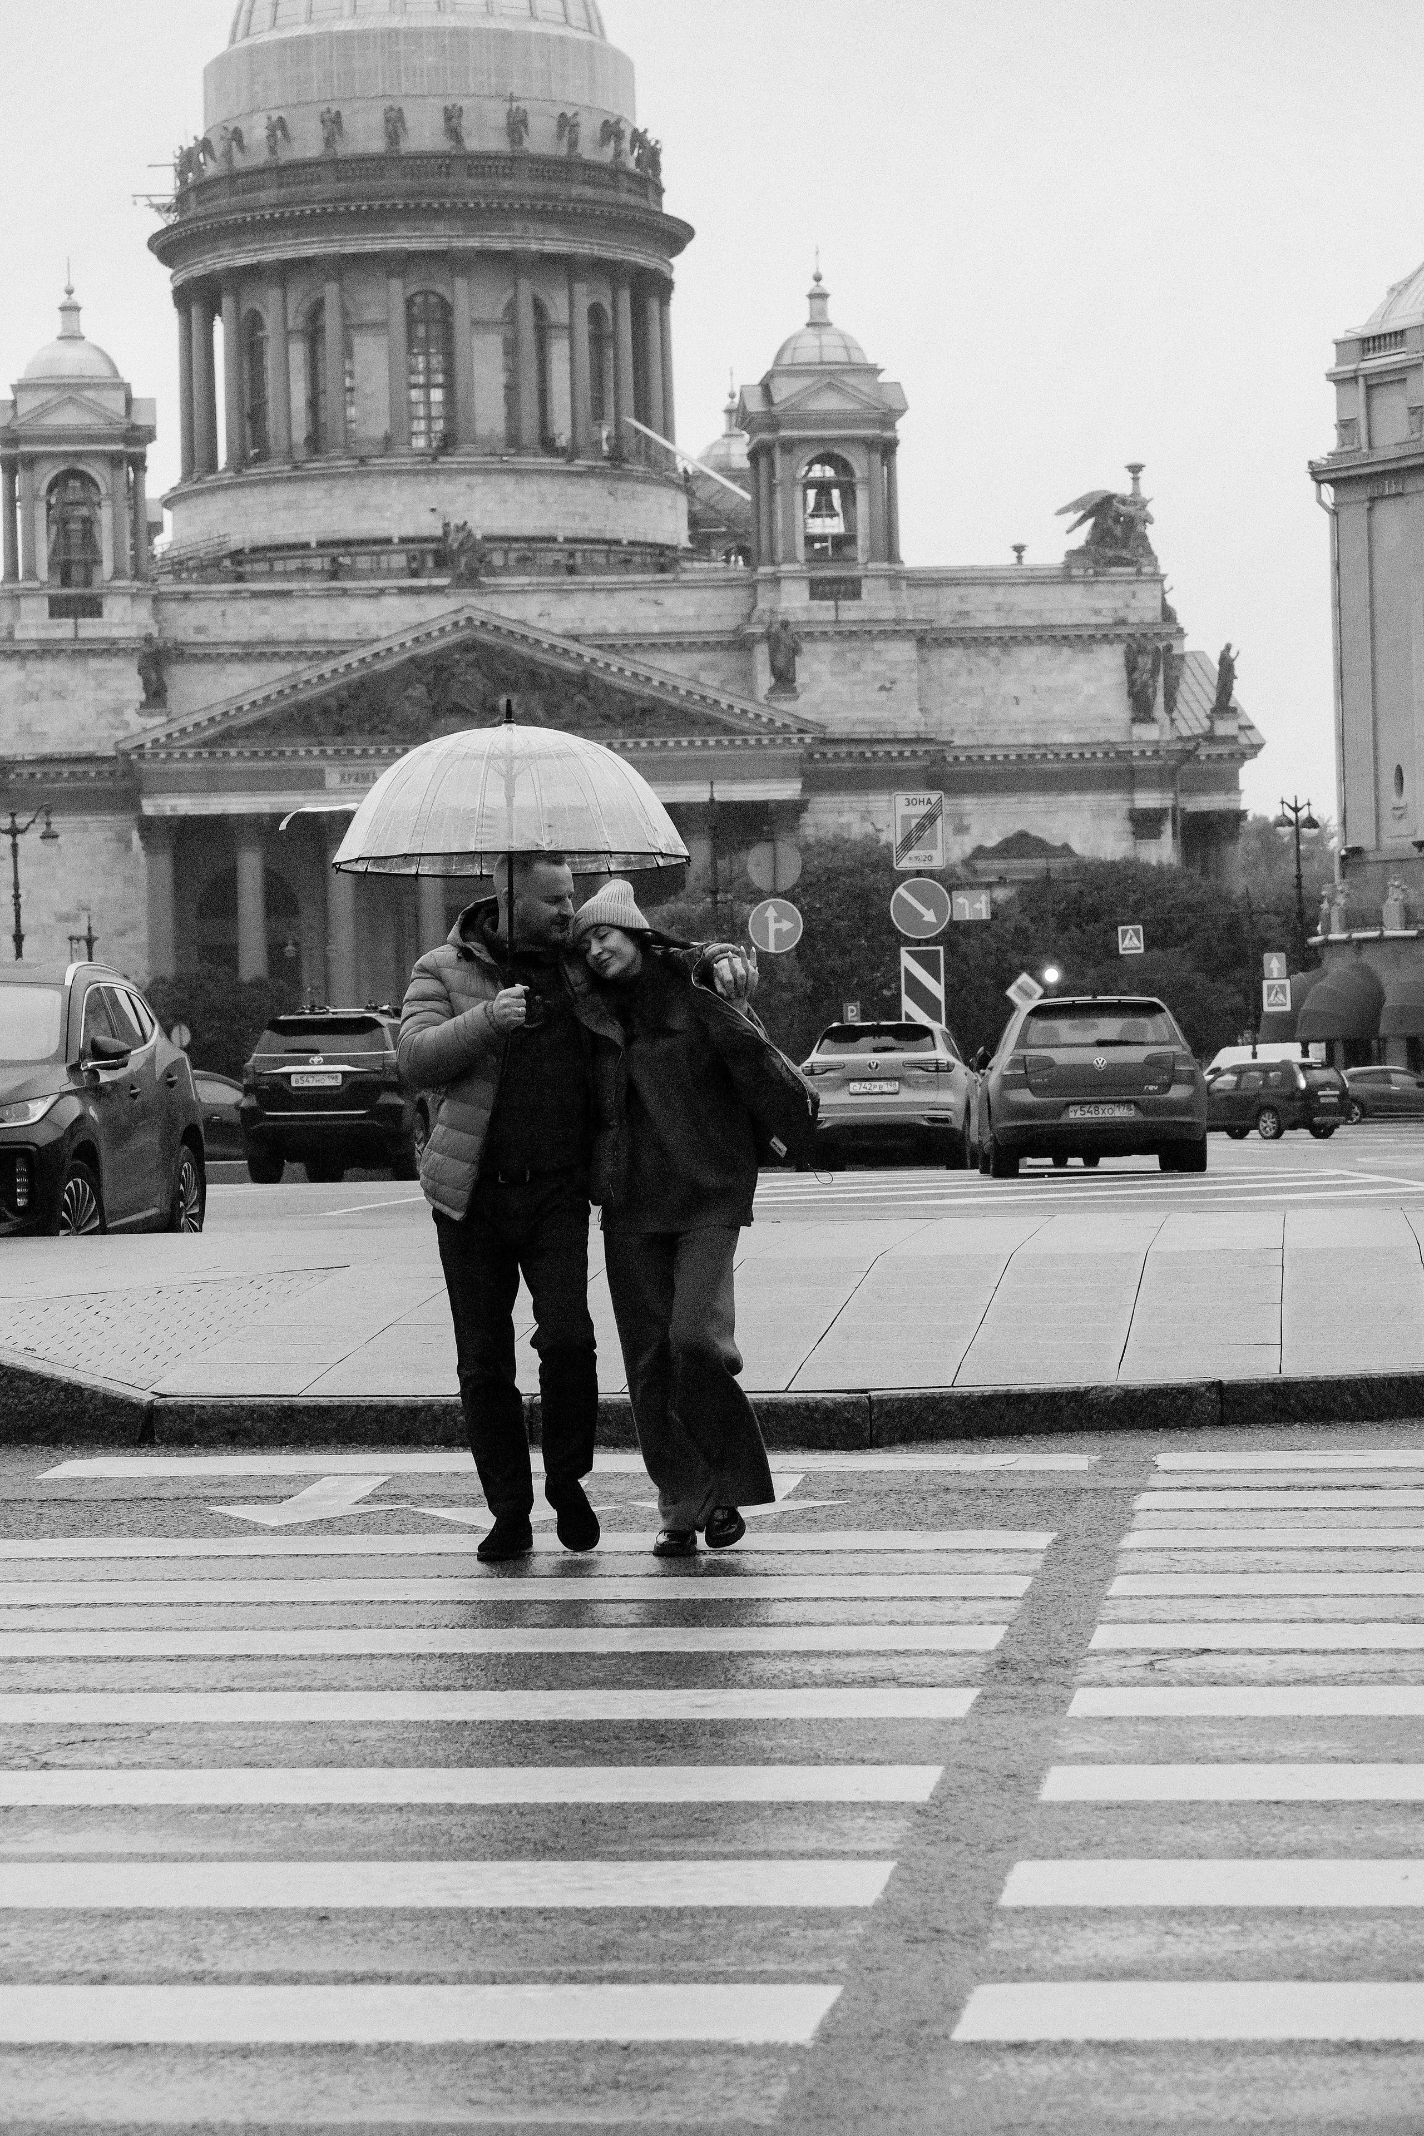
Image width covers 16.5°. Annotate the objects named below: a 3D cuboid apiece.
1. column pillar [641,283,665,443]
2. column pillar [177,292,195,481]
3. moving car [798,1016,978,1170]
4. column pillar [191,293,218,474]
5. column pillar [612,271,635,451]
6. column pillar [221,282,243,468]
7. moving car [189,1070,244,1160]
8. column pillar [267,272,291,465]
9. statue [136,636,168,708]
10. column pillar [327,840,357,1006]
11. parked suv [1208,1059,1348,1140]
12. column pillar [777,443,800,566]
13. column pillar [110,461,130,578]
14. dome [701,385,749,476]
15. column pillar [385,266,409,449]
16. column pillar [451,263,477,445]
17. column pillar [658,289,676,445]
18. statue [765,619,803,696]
[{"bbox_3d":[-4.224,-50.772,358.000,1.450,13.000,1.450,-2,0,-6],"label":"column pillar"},{"bbox_3d":[-37.361,-48.869,351.300,1.700,13.500,1.700,-2,0,-5],"label":"column pillar"},{"bbox_3d":[2.001,0.264,53.748,1.860,1.630,4.540,-1,0,8],"label":"moving car"},{"bbox_3d":[-35.796,-48.520,347.100,1.700,13.500,1.700,-2,0,-5],"label":"column pillar"},{"bbox_3d":[-5.948,-48.350,336.107,1.500,12.643,1.500,-1,0,-6],"label":"column pillar"},{"bbox_3d":[-32.498,-47.044,333.307,1.500,12.989,1.500,-1,0,-6],"label":"column pillar"},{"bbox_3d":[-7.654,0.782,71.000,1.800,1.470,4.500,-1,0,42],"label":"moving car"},{"bbox_3d":[-29.110,-47.042,330.512,1.500,12.768,1.500,-1,0,-6],"label":"column pillar"},{"bbox_3d":[-36.343,-25.722,320.000,1.900,4.900,1.600,-2,0,-6],"label":"statue"},{"bbox_3d":[-23.069,-7.460,307.900,2.000,16.800,2.000,-2,0,-5],"label":"column pillar"},{"bbox_3d":[11.681,0.707,107.000,1.820,1.700,4.550,-2,0,-41],"label":"parked suv"},{"bbox_3d":[4.988,-36.192,316.437,1.300,7.935,1.300,-1,0,-6],"label":"column pillar"},{"bbox_3d":[-38.350,-35.623,320.000,1.250,8.100,1.250,-2,0,-5],"label":"column pillar"},{"bbox_3d":[1.574,-48.460,374.347,6.000,6.977,6.000,-1,0,-6],"label":"dome"},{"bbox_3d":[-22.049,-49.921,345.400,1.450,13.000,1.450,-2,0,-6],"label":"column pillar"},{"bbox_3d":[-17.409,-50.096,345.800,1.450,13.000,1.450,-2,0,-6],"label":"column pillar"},{"bbox_3d":[-3.014,-48.396,344.542,1.500,12.960,1.500,-1,0,-6],"label":"column pillar"},{"bbox_3d":[4.534,-25.821,311.000,2.300,5.100,1.800,-2,0,-5],"label":"statue"}]

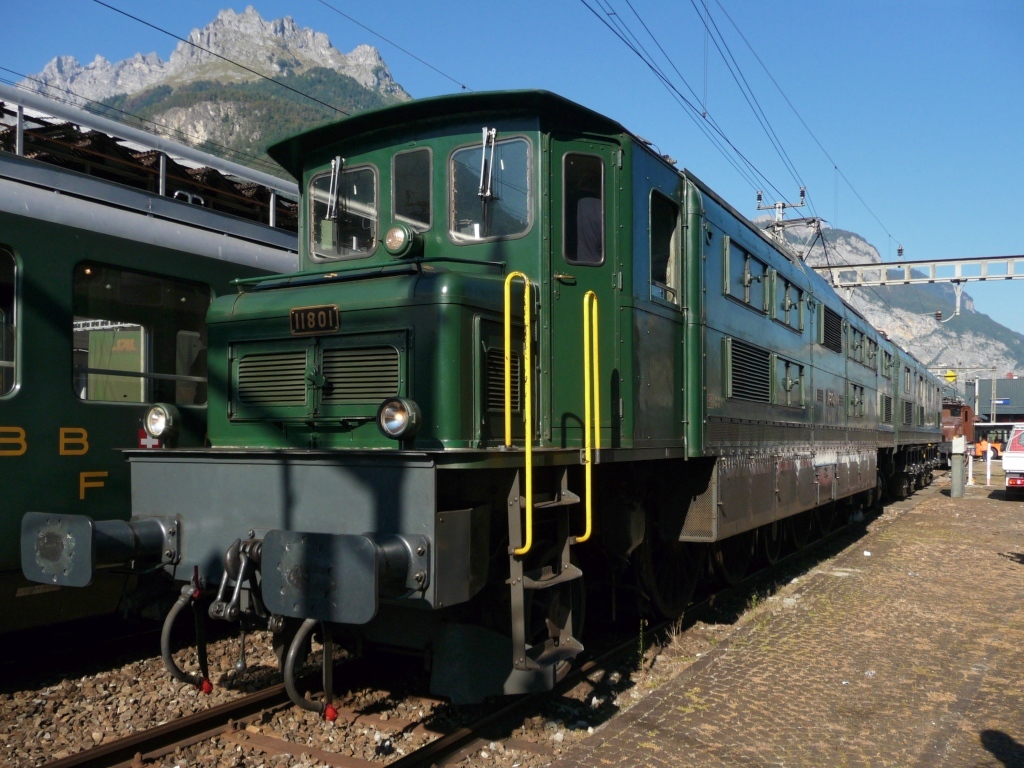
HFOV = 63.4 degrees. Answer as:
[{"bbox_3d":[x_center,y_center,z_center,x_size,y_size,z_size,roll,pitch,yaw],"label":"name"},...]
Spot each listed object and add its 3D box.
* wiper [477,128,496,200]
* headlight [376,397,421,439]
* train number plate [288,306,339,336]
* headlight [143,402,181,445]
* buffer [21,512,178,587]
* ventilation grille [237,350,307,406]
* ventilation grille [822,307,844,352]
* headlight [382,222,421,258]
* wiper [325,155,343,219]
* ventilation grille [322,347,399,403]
[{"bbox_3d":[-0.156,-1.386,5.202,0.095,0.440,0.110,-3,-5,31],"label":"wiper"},{"bbox_3d":[-0.530,0.164,3.984,0.200,0.200,0.155,-3,-5,31],"label":"headlight"},{"bbox_3d":[-1.136,-0.366,4.719,0.372,0.158,0.030,-3,-5,31],"label":"train number plate"},{"bbox_3d":[-2.043,0.222,4.883,0.200,0.205,0.155,-3,-5,31],"label":"headlight"},{"bbox_3d":[-2.216,0.873,4.542,0.620,0.357,0.580,-3,-5,31],"label":"buffer"},{"bbox_3d":[-1.414,-0.036,4.873,0.560,0.305,0.040,-3,-5,31],"label":"ventilation grille"},{"bbox_3d":[4.393,-0.729,11.314,0.060,0.540,1.450,-3,-5,31],"label":"ventilation grille"},{"bbox_3d":[-0.725,-0.943,5.465,0.235,0.235,0.200,-3,-5,31],"label":"headlight"},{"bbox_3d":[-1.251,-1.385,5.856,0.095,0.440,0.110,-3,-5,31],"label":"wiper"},{"bbox_3d":[-0.841,-0.055,4.533,0.550,0.300,0.040,-3,-5,31],"label":"ventilation grille"}]

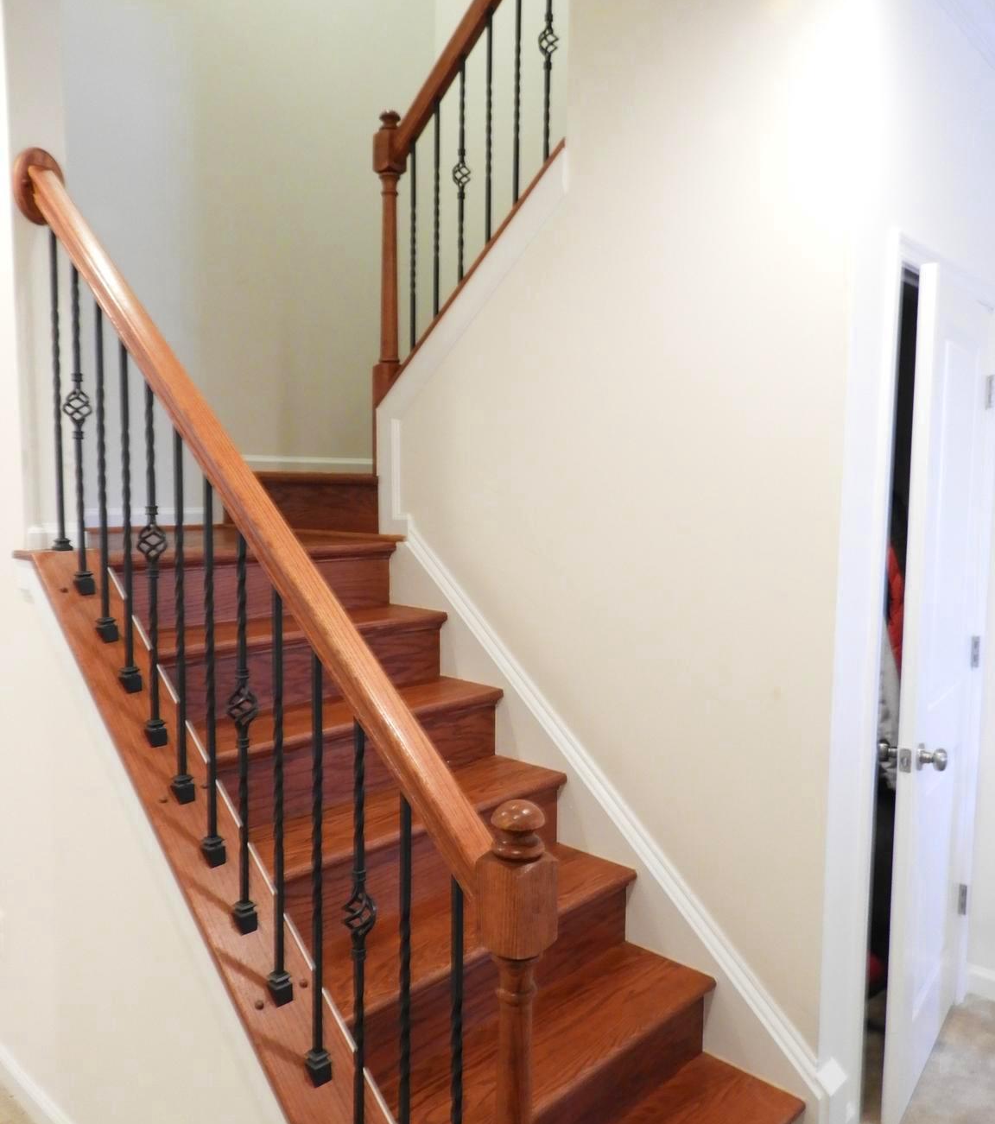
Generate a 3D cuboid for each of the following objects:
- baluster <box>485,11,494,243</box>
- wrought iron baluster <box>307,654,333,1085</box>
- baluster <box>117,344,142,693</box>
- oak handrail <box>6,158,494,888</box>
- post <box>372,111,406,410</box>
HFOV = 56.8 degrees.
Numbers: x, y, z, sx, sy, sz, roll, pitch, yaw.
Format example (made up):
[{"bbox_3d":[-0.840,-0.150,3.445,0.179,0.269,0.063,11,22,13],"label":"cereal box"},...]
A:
[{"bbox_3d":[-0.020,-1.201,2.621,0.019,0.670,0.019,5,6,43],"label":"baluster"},{"bbox_3d":[-0.287,0.487,1.480,0.032,0.725,0.032,5,6,43],"label":"wrought iron baluster"},{"bbox_3d":[-0.748,-0.094,1.870,0.032,0.725,0.032,5,6,43],"label":"baluster"},{"bbox_3d":[-0.520,-0.233,1.641,0.060,0.064,1.833,-4,47,-47],"label":"oak handrail"},{"bbox_3d":[-0.344,-0.938,2.935,0.076,0.964,0.076,5,6,43],"label":"post"}]

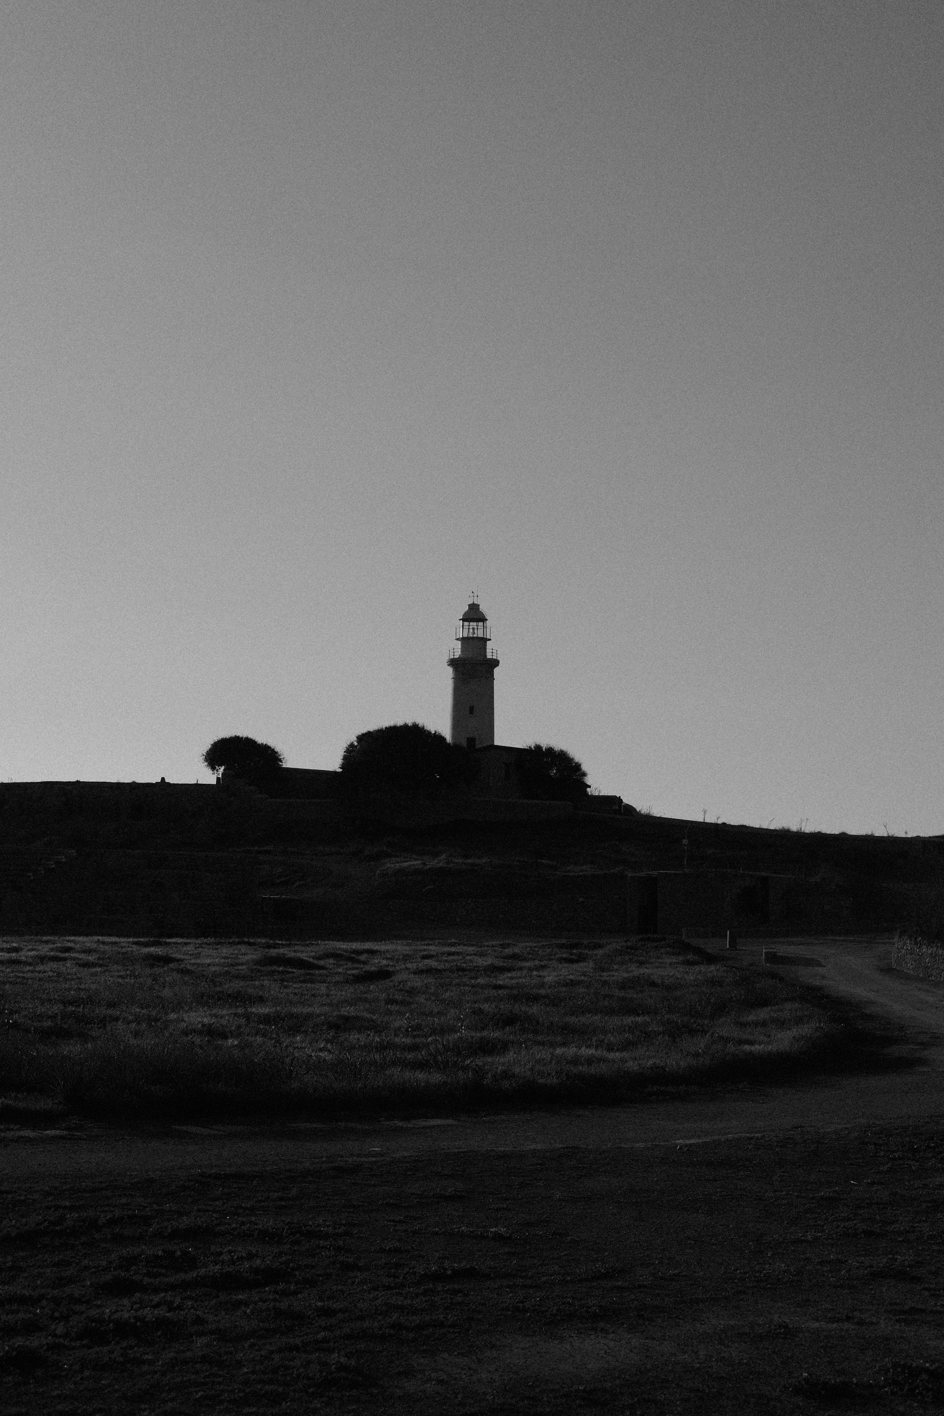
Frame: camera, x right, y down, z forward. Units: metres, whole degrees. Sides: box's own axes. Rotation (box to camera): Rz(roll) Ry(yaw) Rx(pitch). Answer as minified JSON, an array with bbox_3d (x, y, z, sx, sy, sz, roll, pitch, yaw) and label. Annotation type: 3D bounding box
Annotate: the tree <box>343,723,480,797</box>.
[{"bbox_3d":[-6.143,5.171,203.000,13.580,7.650,11.000,0,-5,0],"label":"tree"}]

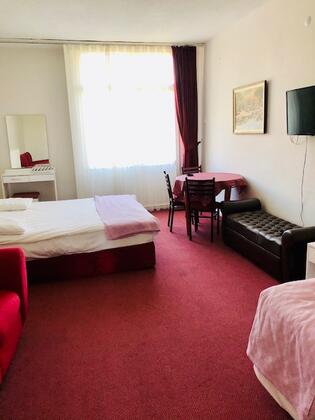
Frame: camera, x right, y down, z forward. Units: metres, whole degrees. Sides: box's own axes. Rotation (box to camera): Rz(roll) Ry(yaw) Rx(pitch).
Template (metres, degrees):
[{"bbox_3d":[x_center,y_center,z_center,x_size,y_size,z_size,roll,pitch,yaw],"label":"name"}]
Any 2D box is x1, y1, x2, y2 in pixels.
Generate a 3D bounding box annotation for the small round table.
[{"bbox_3d":[0.800,-0.127,5.232,1.037,0.774,1.037,-2,13,0],"label":"small round table"}]

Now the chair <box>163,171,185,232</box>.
[{"bbox_3d":[0.342,-0.139,5.127,0.453,0.883,0.409,-3,13,-4],"label":"chair"}]

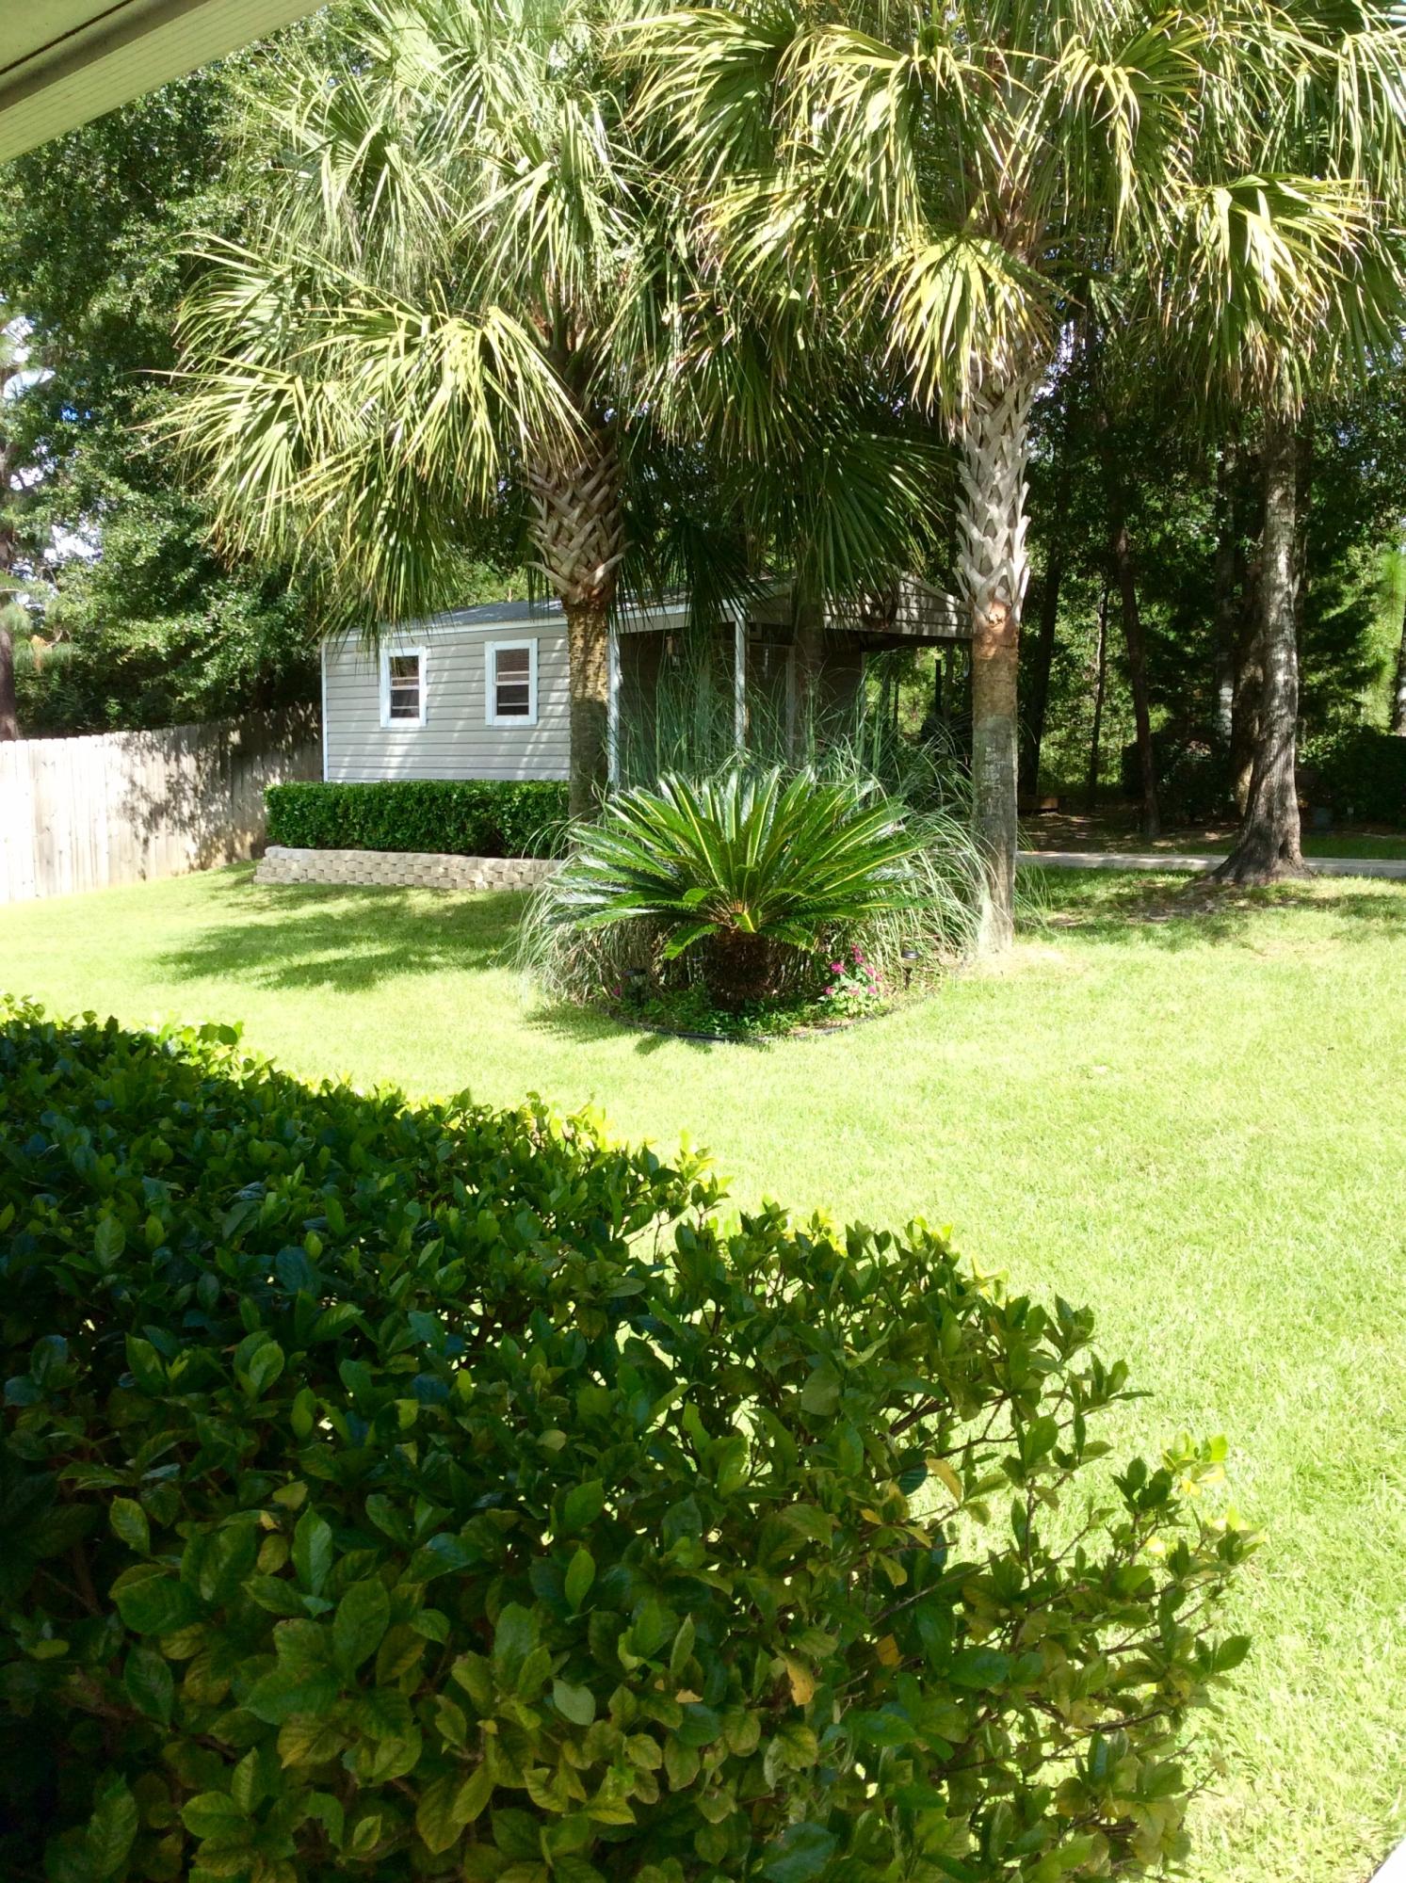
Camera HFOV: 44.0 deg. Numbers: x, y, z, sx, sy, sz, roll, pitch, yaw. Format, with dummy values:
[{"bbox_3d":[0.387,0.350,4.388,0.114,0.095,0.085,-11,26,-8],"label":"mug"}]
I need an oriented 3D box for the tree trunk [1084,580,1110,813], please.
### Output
[{"bbox_3d":[7.079,-4.397,31.210,0.420,4.109,0.350,0,6,0],"label":"tree trunk"}]

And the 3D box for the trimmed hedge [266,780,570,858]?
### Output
[{"bbox_3d":[-2.513,-1.239,17.340,4.846,0.707,0.900,5,8,41],"label":"trimmed hedge"}]

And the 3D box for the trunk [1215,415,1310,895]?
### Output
[{"bbox_3d":[5.401,-2.852,16.792,0.850,4.505,0.700,0,6,0],"label":"trunk"}]

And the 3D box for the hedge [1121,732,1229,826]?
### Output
[{"bbox_3d":[7.468,-2.580,27.486,1.850,1.460,1.300,0,6,0],"label":"hedge"}]

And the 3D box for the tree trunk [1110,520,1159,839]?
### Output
[{"bbox_3d":[5.778,-3.493,23.261,0.600,4.209,0.400,0,6,0],"label":"tree trunk"}]

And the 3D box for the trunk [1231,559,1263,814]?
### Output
[{"bbox_3d":[8.827,-4.092,28.226,0.520,4.140,0.500,0,6,0],"label":"trunk"}]

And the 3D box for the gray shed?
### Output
[{"bbox_3d":[-0.562,-2.533,19.353,6.220,2.820,4.600,5,8,41],"label":"gray shed"}]

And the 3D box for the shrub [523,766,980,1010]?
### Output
[{"bbox_3d":[0.286,-0.324,10.226,2.650,1.414,2.350,0,6,0],"label":"shrub"}]

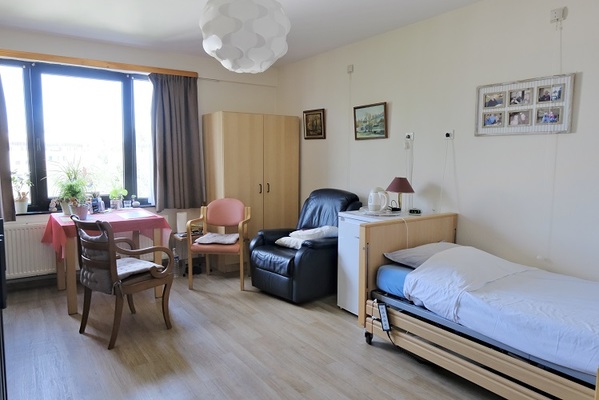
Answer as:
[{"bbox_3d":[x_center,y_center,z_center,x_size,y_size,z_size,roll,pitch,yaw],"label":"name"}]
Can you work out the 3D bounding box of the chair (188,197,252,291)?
[{"bbox_3d":[-0.809,0.448,4.204,0.570,0.850,0.560,1,6,5],"label":"chair"}]

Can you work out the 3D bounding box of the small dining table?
[{"bbox_3d":[-1.831,0.521,3.840,0.880,0.745,0.870,-4,7,-36],"label":"small dining table"}]

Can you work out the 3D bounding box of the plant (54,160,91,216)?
[{"bbox_3d":[-2.131,-0.102,3.738,0.360,0.520,0.360,-4,8,-35],"label":"plant"}]

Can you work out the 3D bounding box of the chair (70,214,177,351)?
[{"bbox_3d":[-1.326,0.559,3.017,0.535,0.875,0.540,5,8,37],"label":"chair"}]

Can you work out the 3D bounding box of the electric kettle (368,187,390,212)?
[{"bbox_3d":[0.675,-0.006,3.401,0.180,0.210,0.135,4,7,30],"label":"electric kettle"}]

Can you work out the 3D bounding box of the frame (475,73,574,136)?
[{"bbox_3d":[1.597,-0.662,2.885,0.030,0.383,0.675,-4,7,-36],"label":"frame"}]

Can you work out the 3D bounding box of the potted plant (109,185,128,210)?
[{"bbox_3d":[-1.946,-0.027,4.296,0.180,0.260,0.180,-4,7,-36],"label":"potted plant"}]

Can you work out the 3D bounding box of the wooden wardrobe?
[{"bbox_3d":[-0.588,-0.117,4.979,1.030,1.810,0.570,-4,8,-35],"label":"wooden wardrobe"}]

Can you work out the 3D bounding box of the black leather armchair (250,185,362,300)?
[{"bbox_3d":[0.092,0.398,4.092,0.890,0.990,0.790,-5,8,-40],"label":"black leather armchair"}]

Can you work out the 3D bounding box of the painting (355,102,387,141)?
[{"bbox_3d":[0.711,-0.789,4.050,0.030,0.340,0.450,-9,10,-35],"label":"painting"}]

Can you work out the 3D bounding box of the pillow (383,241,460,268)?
[{"bbox_3d":[0.978,0.390,2.705,0.650,0.150,0.450,-4,7,-36],"label":"pillow"}]

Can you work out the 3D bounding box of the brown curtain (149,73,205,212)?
[{"bbox_3d":[-1.391,-0.650,4.580,0.560,1.540,0.130,-4,8,-35],"label":"brown curtain"}]

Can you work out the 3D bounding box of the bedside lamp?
[{"bbox_3d":[0.915,-0.056,3.594,0.270,0.295,0.270,1,6,0],"label":"bedside lamp"}]

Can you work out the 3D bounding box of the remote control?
[{"bbox_3d":[0.538,0.737,2.511,0.030,0.165,0.062,-4,-10,-36],"label":"remote control"}]

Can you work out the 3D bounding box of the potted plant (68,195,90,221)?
[{"bbox_3d":[-1.980,0.068,3.596,0.170,0.220,0.170,-4,7,-36],"label":"potted plant"}]

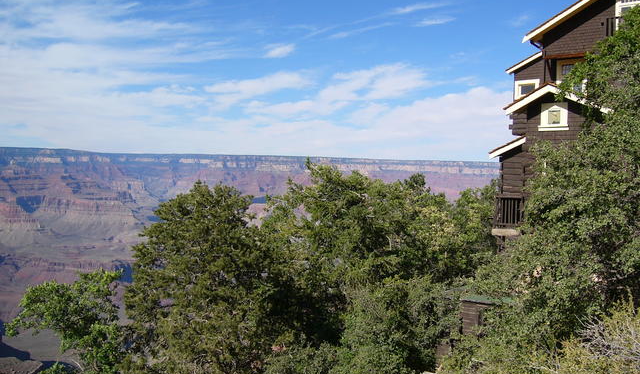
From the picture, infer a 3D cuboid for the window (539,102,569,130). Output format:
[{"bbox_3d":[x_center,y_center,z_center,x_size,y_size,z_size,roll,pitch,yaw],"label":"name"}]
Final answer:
[{"bbox_3d":[7.520,-2.257,20.746,1.003,0.935,0.130,3,2,44],"label":"window"}]

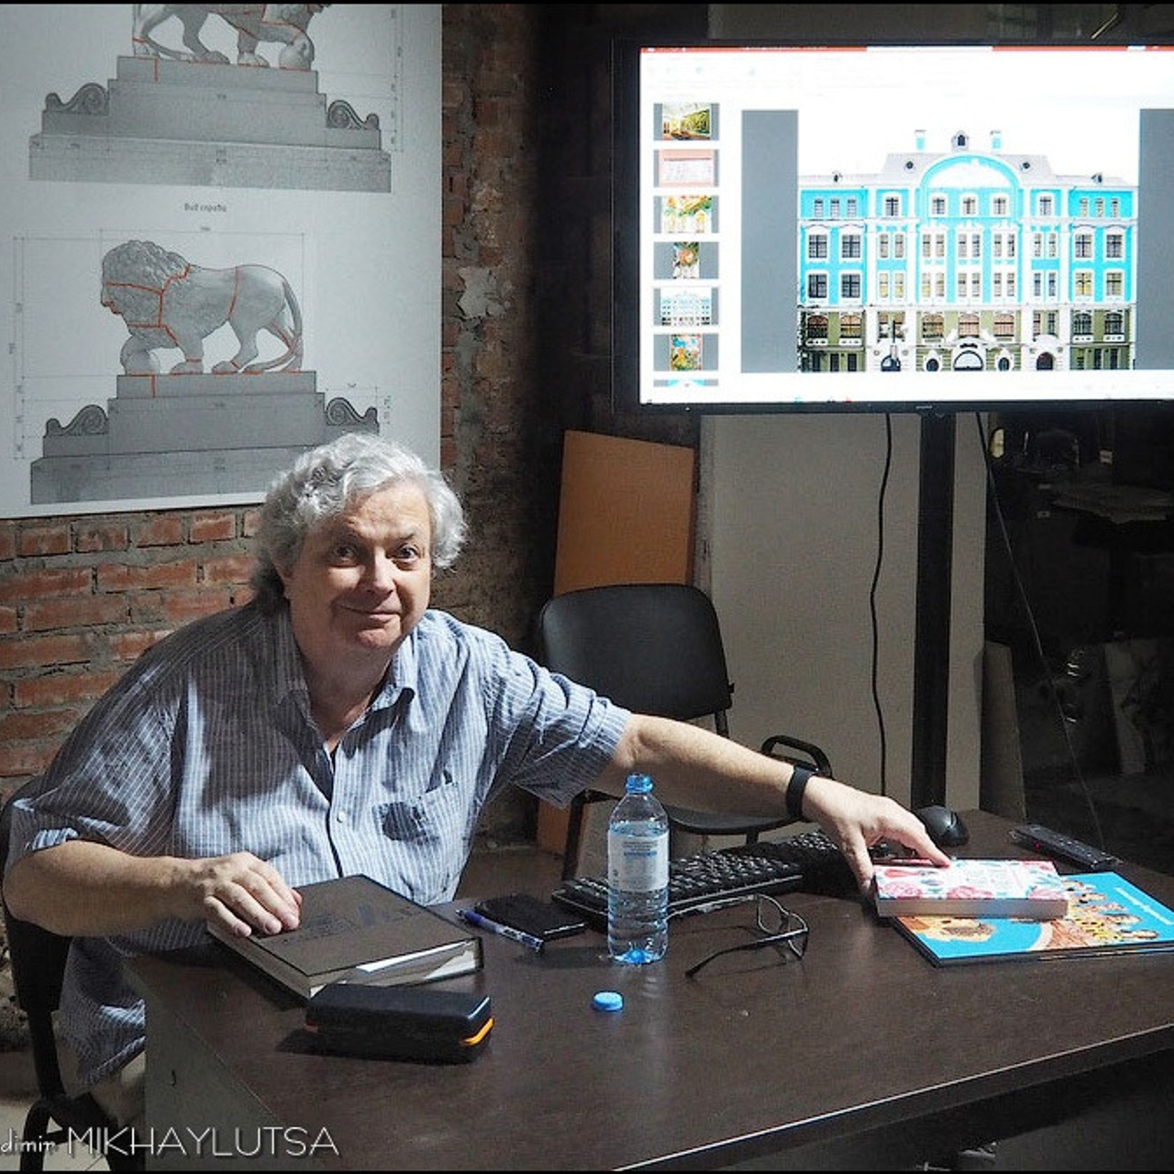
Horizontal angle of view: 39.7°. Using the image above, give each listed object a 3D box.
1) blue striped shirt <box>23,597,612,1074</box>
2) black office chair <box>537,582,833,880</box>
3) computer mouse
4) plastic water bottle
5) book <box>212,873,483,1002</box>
[{"bbox_3d":[-0.337,0.283,2.029,0.730,0.530,0.420,-3,8,-20],"label":"blue striped shirt"},{"bbox_3d":[0.235,0.458,3.379,0.550,0.850,0.580,-5,9,-34],"label":"black office chair"},{"bbox_3d":[0.474,0.318,2.200,0.062,0.038,0.108,-6,10,-38],"label":"computer mouse"},{"bbox_3d":[0.056,0.296,1.732,0.065,0.203,0.065,0,7,0],"label":"plastic water bottle"},{"bbox_3d":[-0.269,0.379,1.767,0.196,0.030,0.258,-5,9,-35],"label":"book"}]

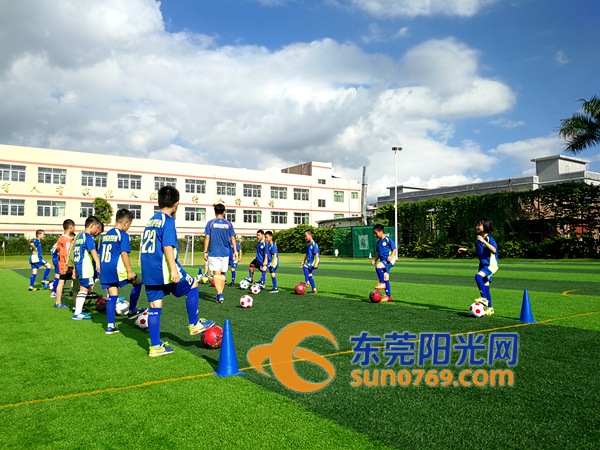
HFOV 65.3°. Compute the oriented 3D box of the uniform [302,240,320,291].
[{"bbox_3d":[0.255,0.833,9.550,0.380,1.020,0.360,2,-4,-37],"label":"uniform"}]

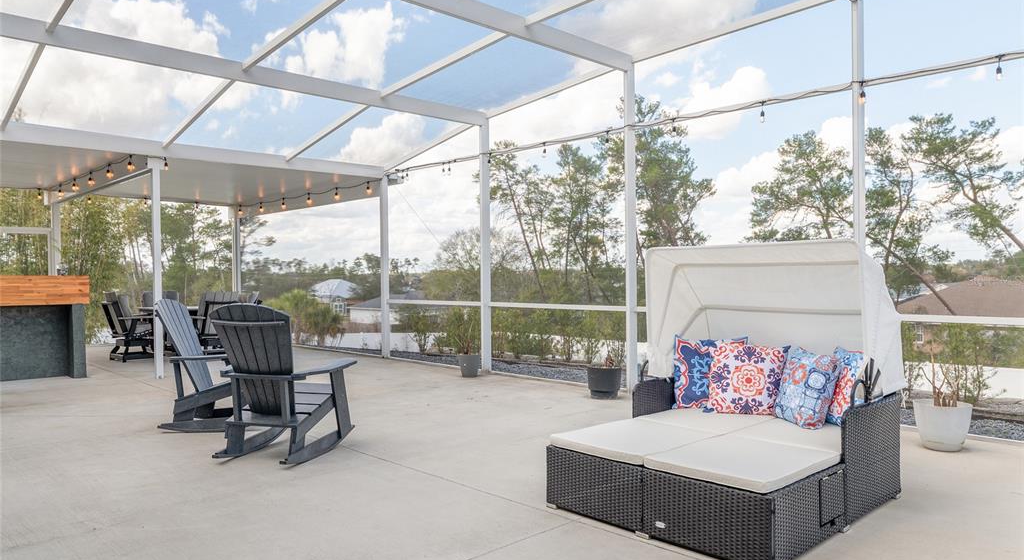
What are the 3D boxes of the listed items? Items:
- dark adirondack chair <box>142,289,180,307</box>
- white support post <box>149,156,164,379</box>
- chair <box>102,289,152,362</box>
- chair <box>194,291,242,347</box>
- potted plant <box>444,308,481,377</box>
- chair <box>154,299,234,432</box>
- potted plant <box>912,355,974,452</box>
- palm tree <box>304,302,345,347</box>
[{"bbox_3d":[-5.920,0.705,12.209,0.750,1.050,0.720,-1,0,-44],"label":"dark adirondack chair"},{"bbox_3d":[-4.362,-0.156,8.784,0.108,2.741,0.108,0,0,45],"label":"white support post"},{"bbox_3d":[-5.767,0.697,10.920,0.720,1.040,0.768,0,0,44],"label":"chair"},{"bbox_3d":[-4.596,0.699,10.956,0.732,1.038,0.768,0,0,-45],"label":"chair"},{"bbox_3d":[-0.623,0.773,8.940,0.432,0.882,0.432,0,0,0],"label":"potted plant"},{"bbox_3d":[-2.424,0.687,5.928,0.840,1.044,0.696,0,0,1],"label":"chair"},{"bbox_3d":[3.103,0.872,5.124,0.384,0.672,0.384,0,0,0],"label":"potted plant"},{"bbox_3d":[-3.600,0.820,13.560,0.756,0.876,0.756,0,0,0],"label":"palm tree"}]

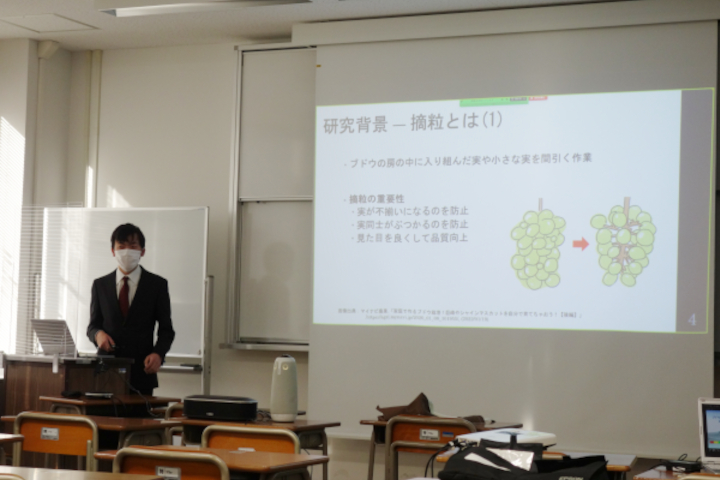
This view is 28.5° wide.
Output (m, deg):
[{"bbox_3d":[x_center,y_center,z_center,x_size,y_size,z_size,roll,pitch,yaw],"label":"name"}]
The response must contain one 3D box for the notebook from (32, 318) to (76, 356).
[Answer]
[{"bbox_3d":[-1.593,0.539,7.839,0.280,0.205,0.320,4,-4,-37],"label":"notebook"}]

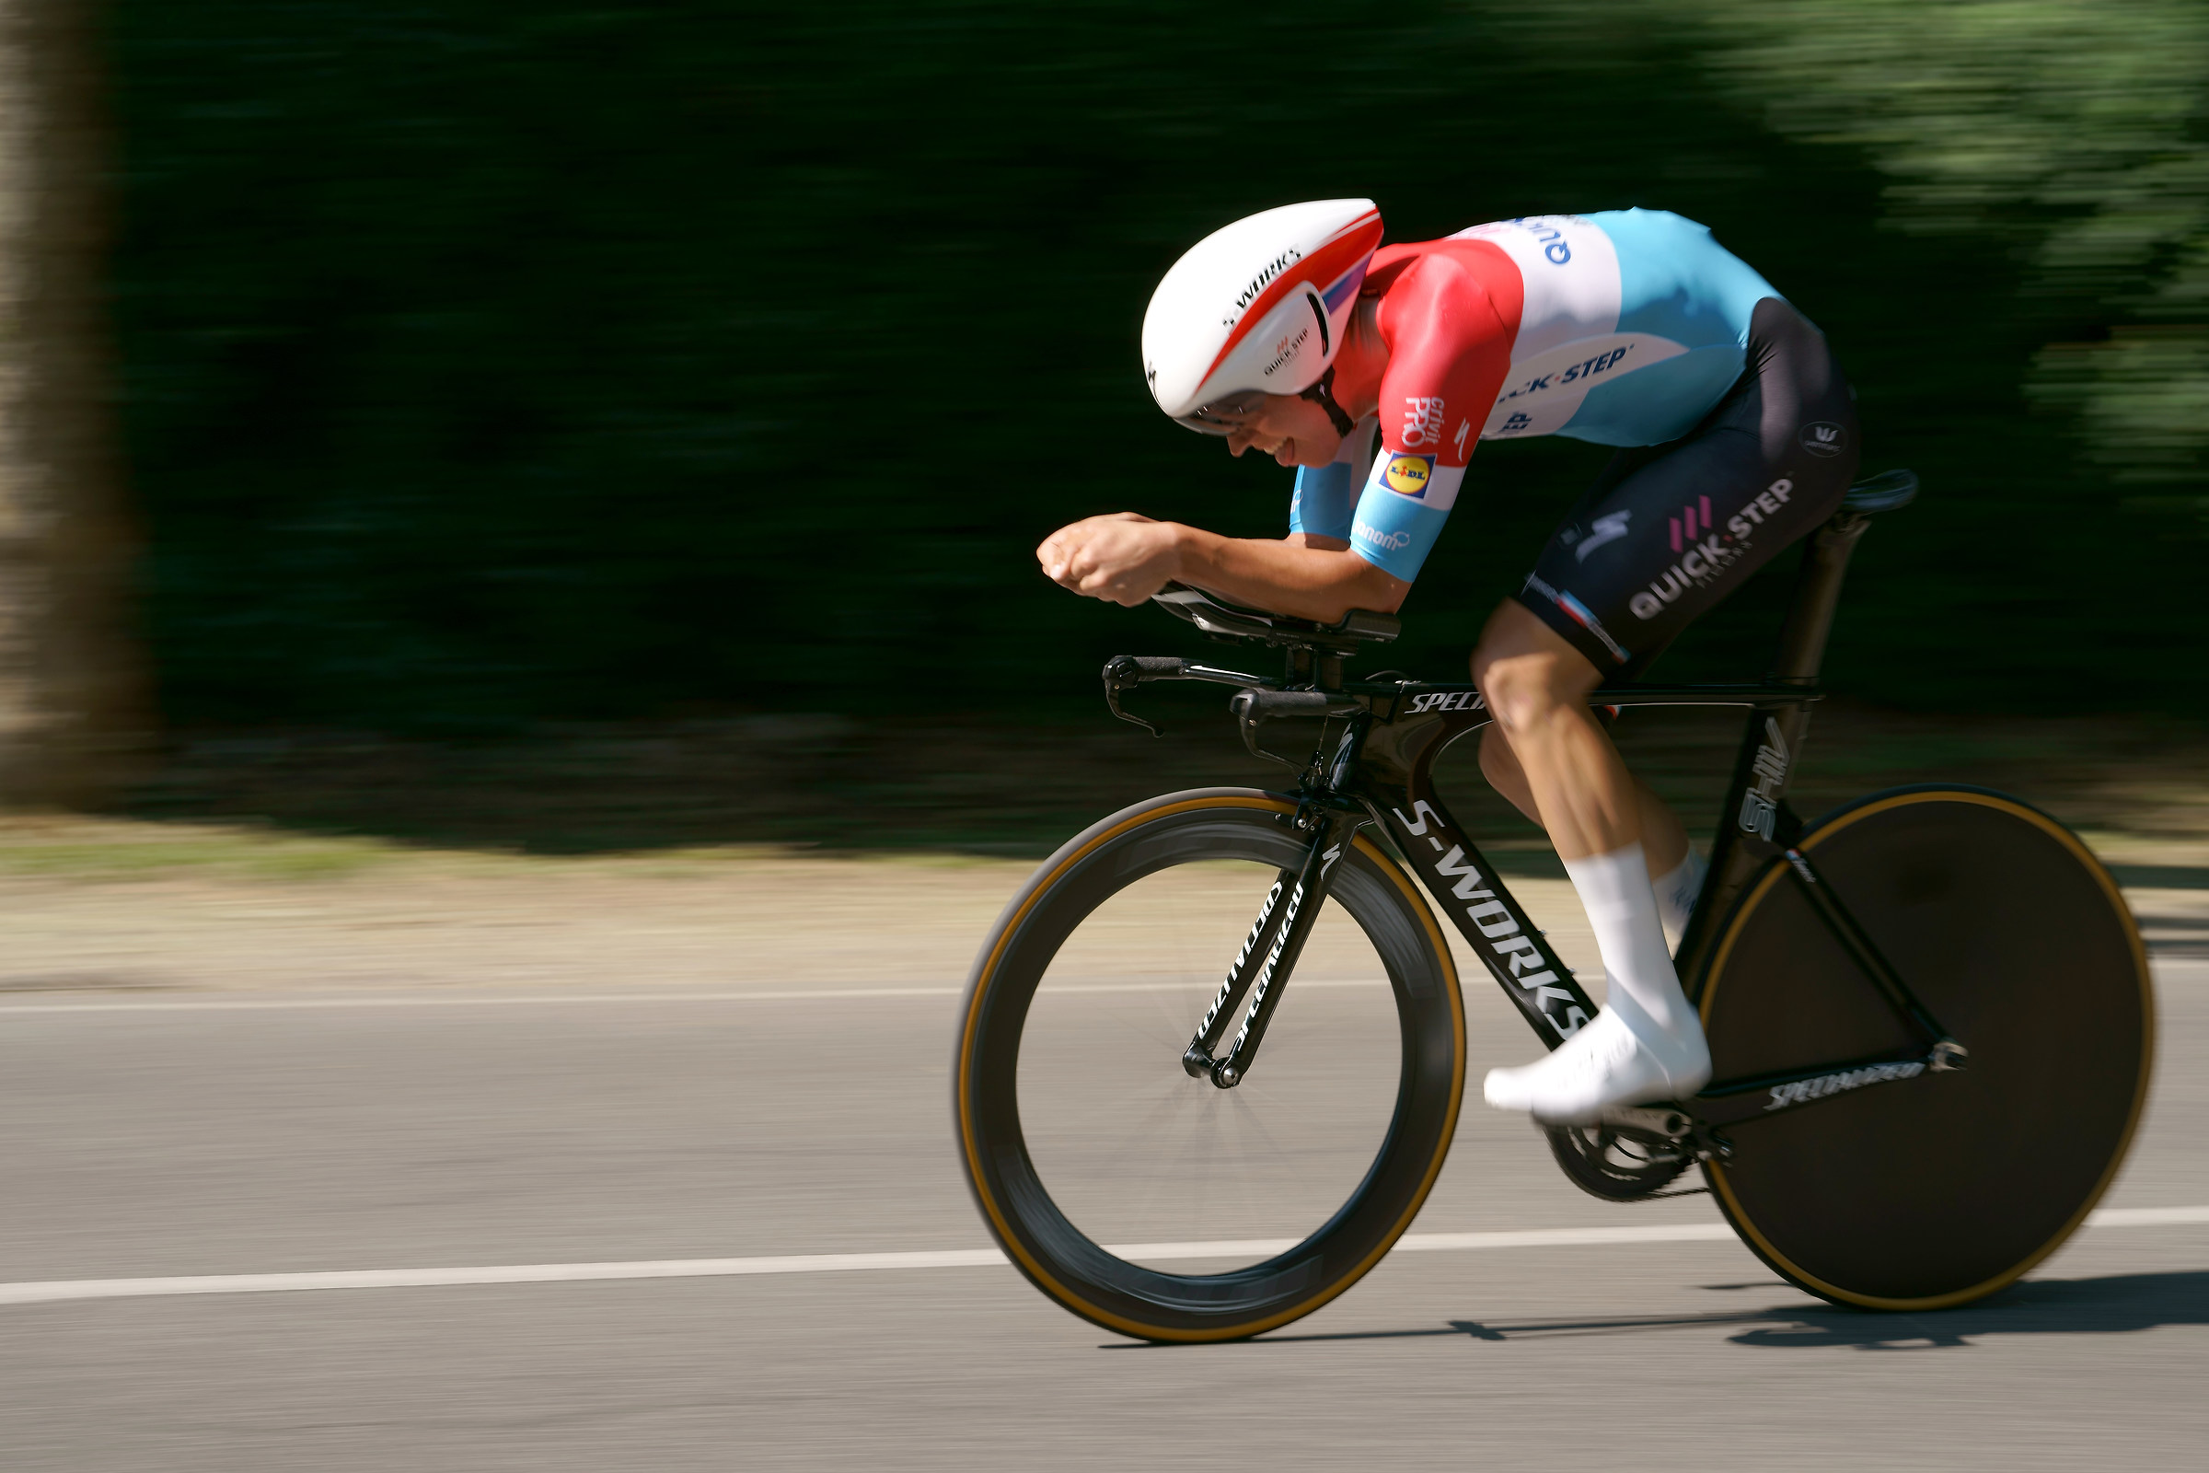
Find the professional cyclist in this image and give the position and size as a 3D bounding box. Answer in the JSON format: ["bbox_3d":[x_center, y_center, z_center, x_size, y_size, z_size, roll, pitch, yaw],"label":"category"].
[{"bbox_3d":[0.415,-0.096,7.459,1.100,1.110,0.430,0,6,-22],"label":"professional cyclist"}]

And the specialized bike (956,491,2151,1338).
[{"bbox_3d":[0.594,0.201,7.574,1.650,1.065,0.420,0,6,-22],"label":"specialized bike"}]

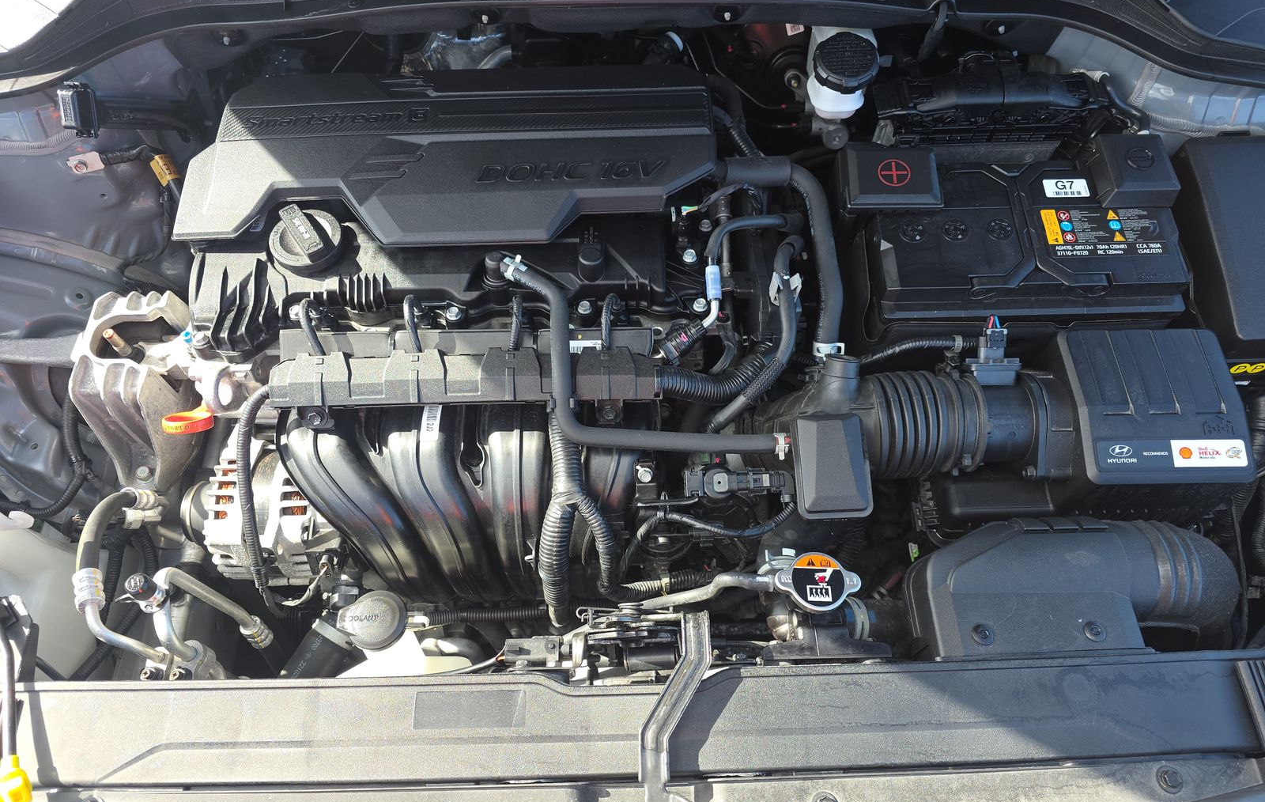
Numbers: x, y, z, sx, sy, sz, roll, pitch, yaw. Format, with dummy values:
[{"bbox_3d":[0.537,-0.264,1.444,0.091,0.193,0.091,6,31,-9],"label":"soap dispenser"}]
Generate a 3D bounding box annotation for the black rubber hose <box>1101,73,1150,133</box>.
[{"bbox_3d":[0.497,-0.300,0.846,0.045,0.042,0.036,-2,64,0],"label":"black rubber hose"}]

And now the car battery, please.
[{"bbox_3d":[0.362,-0.134,0.875,0.300,0.205,0.180,-1,65,-1],"label":"car battery"}]

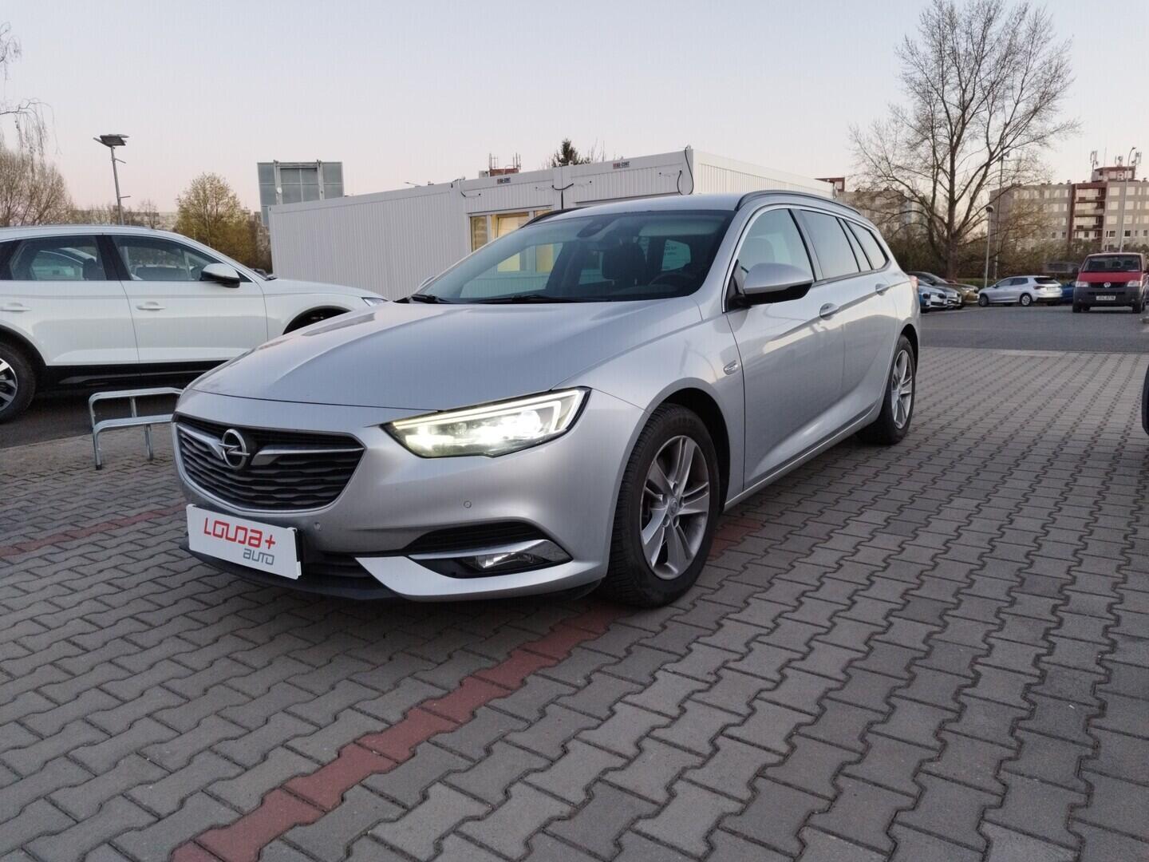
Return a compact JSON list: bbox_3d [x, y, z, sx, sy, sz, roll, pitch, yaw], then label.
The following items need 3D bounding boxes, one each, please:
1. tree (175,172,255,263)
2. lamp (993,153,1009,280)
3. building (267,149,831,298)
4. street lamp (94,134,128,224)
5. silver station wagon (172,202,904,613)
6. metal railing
[{"bbox_3d":[-16.467,-8.485,38.567,3.564,6.764,3.494,-1,10,0],"label":"tree"},{"bbox_3d":[29.646,-14.964,58.000,0.900,8.660,0.500,-1,10,0],"label":"lamp"},{"bbox_3d":[-0.772,-3.742,18.354,10.940,2.800,6.060,6,12,36],"label":"building"},{"bbox_3d":[-12.204,-5.143,22.459,0.950,5.477,0.850,-7,11,-30],"label":"street lamp"},{"bbox_3d":[0.450,-0.492,4.305,1.930,1.490,4.980,5,13,35],"label":"silver station wagon"},{"bbox_3d":[-2.850,-0.022,5.500,0.600,0.340,1.350,-7,12,-26],"label":"metal railing"}]

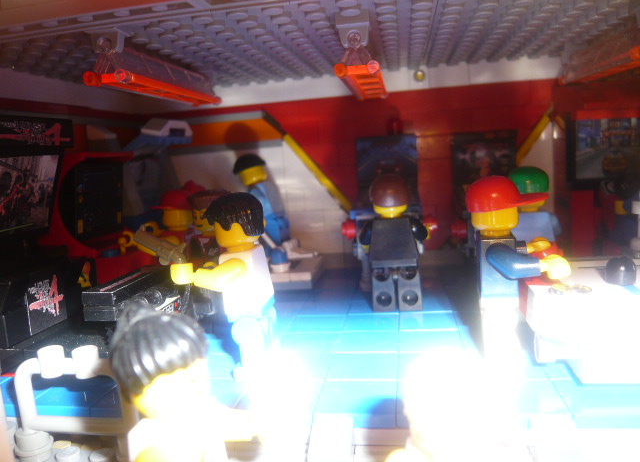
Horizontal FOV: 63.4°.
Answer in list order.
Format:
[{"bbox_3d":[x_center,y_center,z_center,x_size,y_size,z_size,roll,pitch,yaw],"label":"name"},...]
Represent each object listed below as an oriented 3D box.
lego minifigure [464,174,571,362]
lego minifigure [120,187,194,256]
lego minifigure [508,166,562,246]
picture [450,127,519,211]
[{"bbox_3d":[0.047,0.008,0.123,0.021,0.043,0.024,-3,8,12],"label":"lego minifigure"},{"bbox_3d":[-0.051,0.009,0.175,0.025,0.042,0.024,-2,8,15],"label":"lego minifigure"},{"bbox_3d":[0.065,0.001,0.161,0.024,0.042,0.016,-3,8,13],"label":"lego minifigure"},{"bbox_3d":[0.068,-0.025,0.212,0.025,0.031,0.003,-3,8,10],"label":"picture"}]

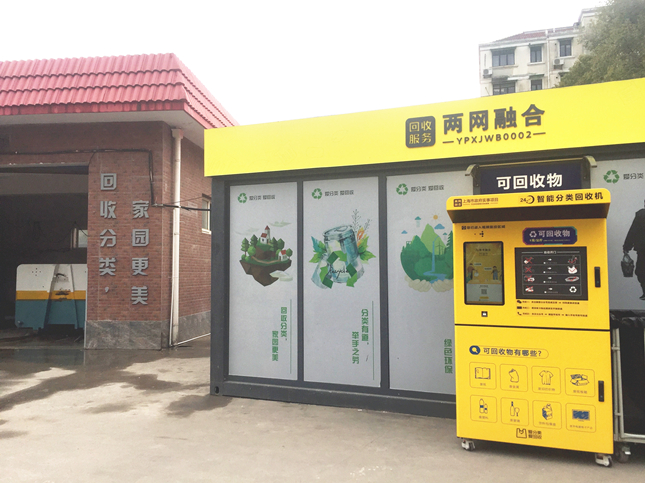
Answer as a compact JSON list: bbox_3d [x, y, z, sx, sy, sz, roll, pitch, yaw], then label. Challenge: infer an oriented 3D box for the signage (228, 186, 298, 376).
[{"bbox_3d":[-0.697,0.451,6.275,0.886,2.240,0.030,-1,-3,22],"label":"signage"}]

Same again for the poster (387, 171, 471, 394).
[{"bbox_3d":[1.104,0.406,5.545,0.886,2.240,0.030,-1,-3,22],"label":"poster"}]

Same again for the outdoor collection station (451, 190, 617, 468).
[{"bbox_3d":[1.720,0.686,4.506,1.165,2.074,1.030,-1,-3,22],"label":"outdoor collection station"}]

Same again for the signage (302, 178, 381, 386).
[{"bbox_3d":[0.196,0.429,5.913,0.886,2.240,0.030,-1,-3,22],"label":"signage"}]

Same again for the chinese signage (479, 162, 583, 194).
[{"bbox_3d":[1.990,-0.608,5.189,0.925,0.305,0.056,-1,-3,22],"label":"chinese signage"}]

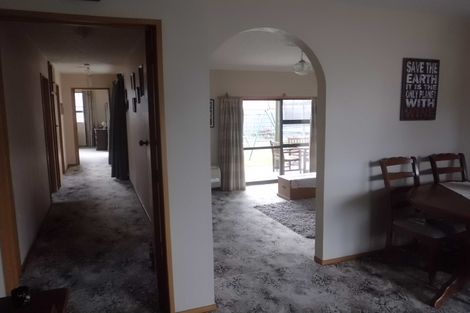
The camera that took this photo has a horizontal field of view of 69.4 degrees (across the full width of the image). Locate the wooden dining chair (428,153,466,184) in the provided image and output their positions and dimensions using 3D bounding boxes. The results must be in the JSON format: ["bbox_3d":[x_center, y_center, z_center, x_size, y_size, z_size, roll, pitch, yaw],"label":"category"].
[{"bbox_3d":[2.207,0.511,3.245,0.450,0.980,0.550,-4,8,-18],"label":"wooden dining chair"}]

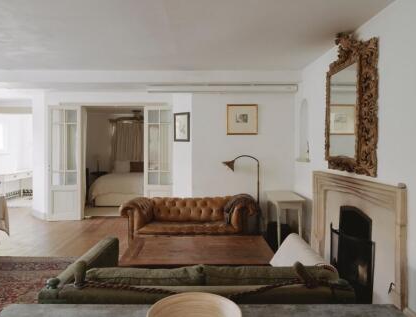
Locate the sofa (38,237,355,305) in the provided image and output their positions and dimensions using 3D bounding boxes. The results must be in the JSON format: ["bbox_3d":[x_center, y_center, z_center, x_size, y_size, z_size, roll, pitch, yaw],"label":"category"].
[{"bbox_3d":[-0.065,0.989,2.169,1.680,0.820,0.980,0,1,-2],"label":"sofa"}]

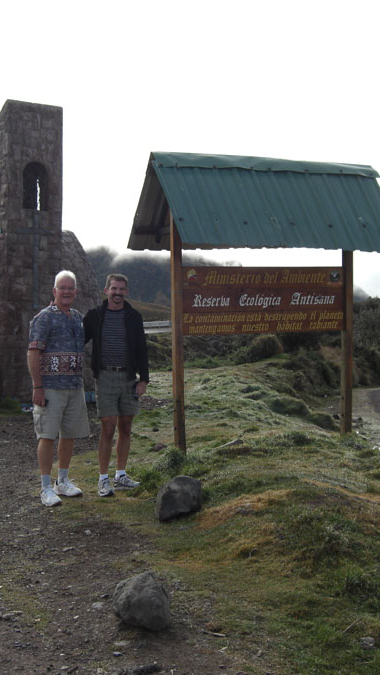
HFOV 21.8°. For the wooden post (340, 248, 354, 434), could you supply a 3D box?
[{"bbox_3d":[1.716,-0.148,10.800,0.085,2.370,0.085,1,0,-29],"label":"wooden post"}]

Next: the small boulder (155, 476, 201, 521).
[{"bbox_3d":[-0.080,1.130,6.950,0.330,0.300,0.300,0,0,-11],"label":"small boulder"}]

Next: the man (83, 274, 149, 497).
[{"bbox_3d":[-0.670,0.384,8.150,0.600,1.790,0.380,0,0,-9],"label":"man"}]

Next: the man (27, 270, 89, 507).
[{"bbox_3d":[-1.030,0.378,7.870,0.550,1.800,0.400,1,0,-27],"label":"man"}]

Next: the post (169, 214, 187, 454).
[{"bbox_3d":[-0.125,-0.075,9.900,0.085,2.500,0.085,-1,0,-29],"label":"post"}]

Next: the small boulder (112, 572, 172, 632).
[{"bbox_3d":[-0.231,1.250,4.720,0.280,0.250,0.260,0,0,-11],"label":"small boulder"}]

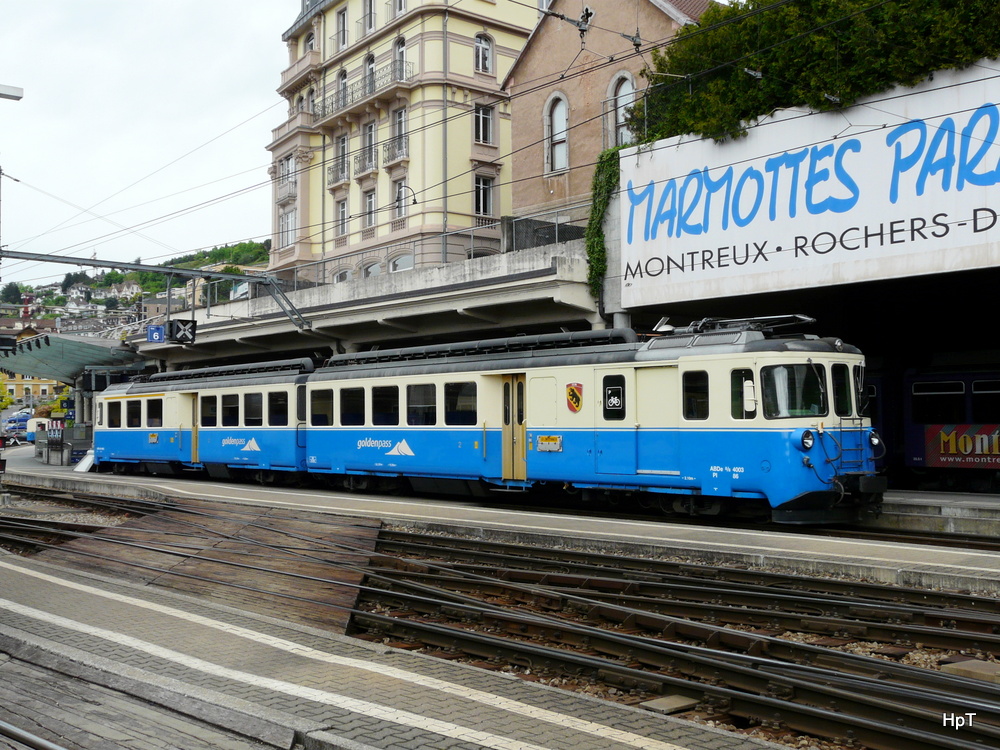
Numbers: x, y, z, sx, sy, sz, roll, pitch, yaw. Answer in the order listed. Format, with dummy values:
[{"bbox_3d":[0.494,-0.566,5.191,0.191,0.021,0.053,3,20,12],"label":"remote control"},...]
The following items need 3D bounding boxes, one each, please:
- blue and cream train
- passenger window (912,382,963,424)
[{"bbox_3d":[-4.846,1.472,34.935,2.680,3.947,36.782,2,-3,-39],"label":"blue and cream train"},{"bbox_3d":[9.966,0.626,26.292,0.060,0.989,1.335,2,-3,-39],"label":"passenger window"}]

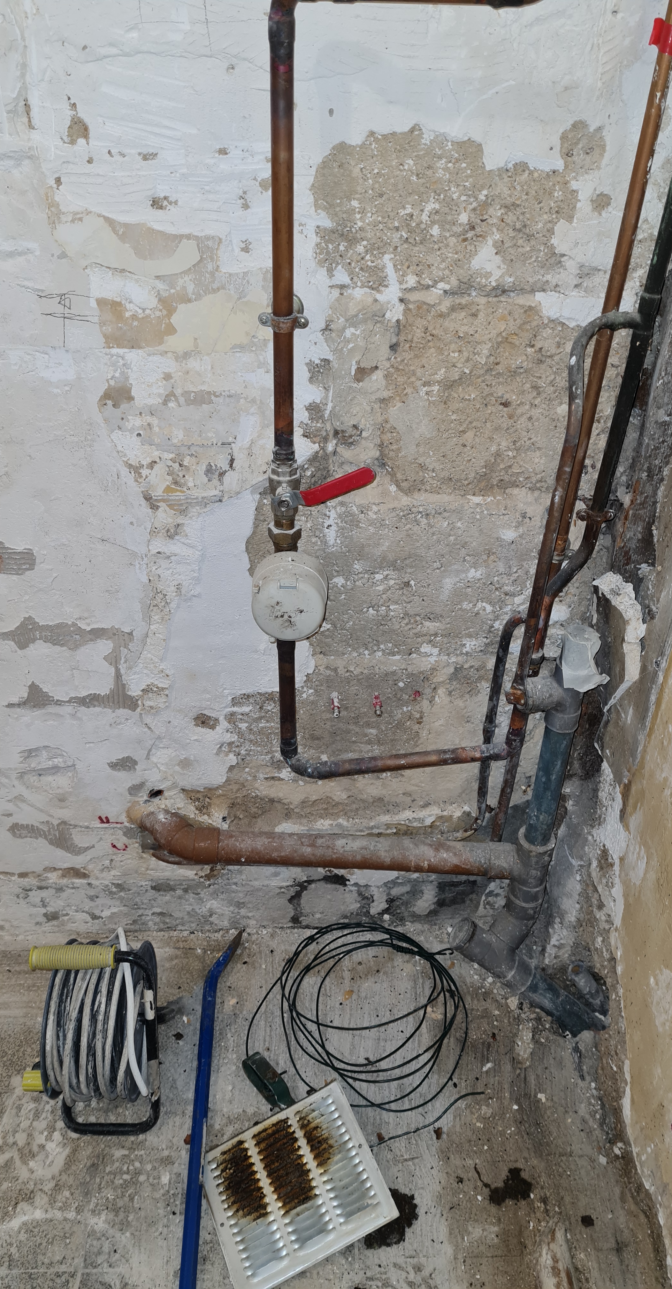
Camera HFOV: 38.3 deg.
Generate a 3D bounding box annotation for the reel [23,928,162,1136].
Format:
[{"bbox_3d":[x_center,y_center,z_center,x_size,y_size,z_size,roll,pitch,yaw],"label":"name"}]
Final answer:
[{"bbox_3d":[-0.347,0.540,1.384,0.185,0.292,0.208,0,36,-2],"label":"reel"}]

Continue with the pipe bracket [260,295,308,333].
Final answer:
[{"bbox_3d":[-0.051,-0.357,1.046,0.050,0.025,0.065,6,37,6],"label":"pipe bracket"}]

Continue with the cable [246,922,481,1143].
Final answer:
[{"bbox_3d":[0.037,0.596,1.541,0.355,0.036,0.380,0,36,-2],"label":"cable"}]

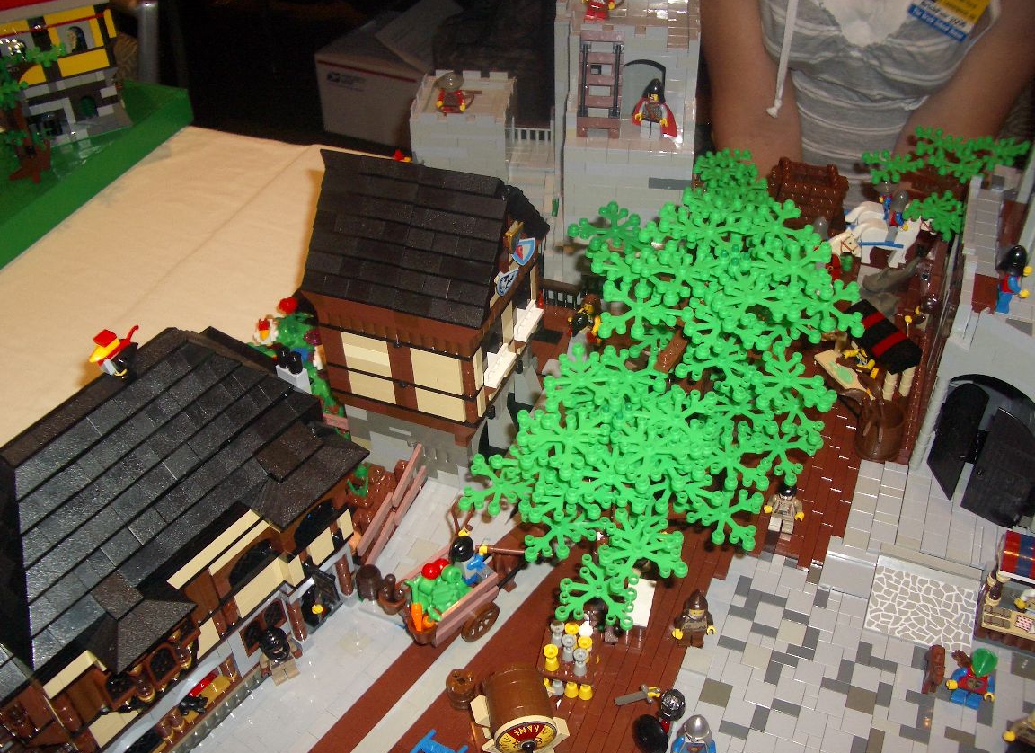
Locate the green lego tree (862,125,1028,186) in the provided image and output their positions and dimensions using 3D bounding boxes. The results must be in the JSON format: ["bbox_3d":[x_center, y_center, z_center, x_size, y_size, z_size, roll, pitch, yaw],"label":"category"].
[{"bbox_3d":[0.348,-0.153,0.865,0.135,0.110,0.110,13,45,20],"label":"green lego tree"}]

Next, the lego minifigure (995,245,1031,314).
[{"bbox_3d":[0.299,-0.058,0.628,0.020,0.043,0.024,13,45,20],"label":"lego minifigure"}]

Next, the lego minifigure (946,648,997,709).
[{"bbox_3d":[0.256,0.170,0.587,0.026,0.043,0.018,13,45,20],"label":"lego minifigure"}]

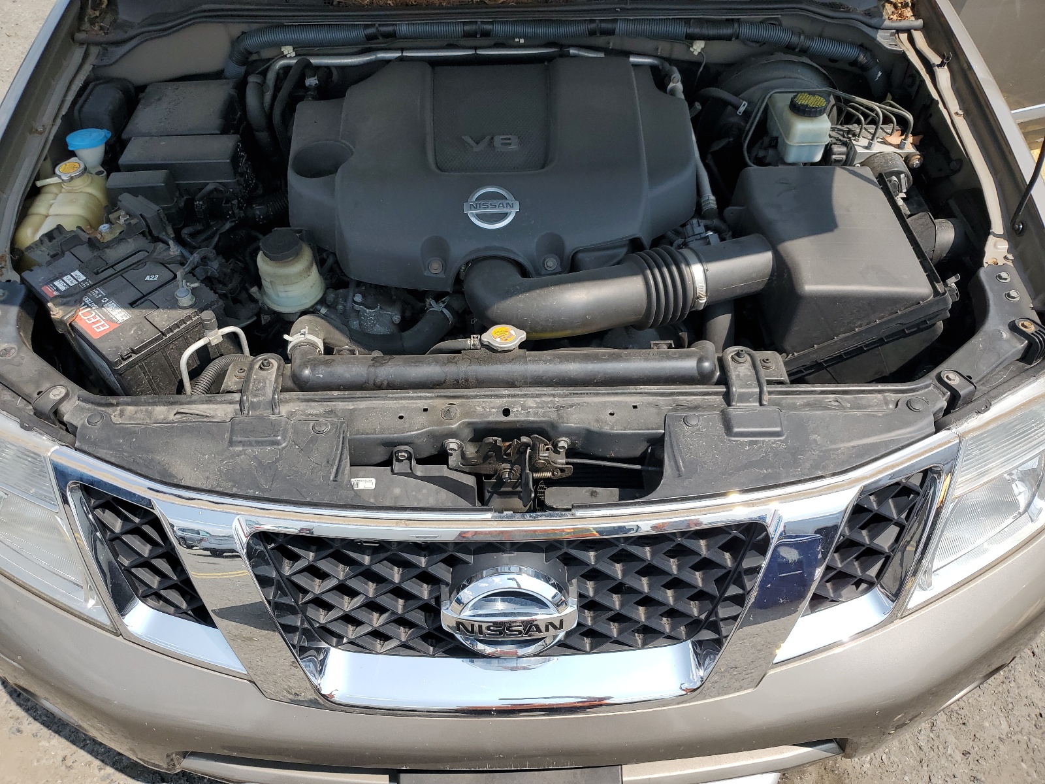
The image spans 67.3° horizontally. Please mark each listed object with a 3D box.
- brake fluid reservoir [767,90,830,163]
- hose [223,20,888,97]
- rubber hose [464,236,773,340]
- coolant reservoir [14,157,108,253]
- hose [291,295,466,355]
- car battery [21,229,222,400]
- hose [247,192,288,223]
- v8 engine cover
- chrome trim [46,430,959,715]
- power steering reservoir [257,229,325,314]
[{"bbox_3d":[0.480,-0.469,1.377,0.080,0.115,0.145,-1,48,-1],"label":"brake fluid reservoir"},{"bbox_3d":[0.060,-0.638,1.503,1.260,0.140,0.100,-1,48,-1],"label":"hose"},{"bbox_3d":[0.140,-0.178,1.244,0.450,0.115,0.160,-1,48,-1],"label":"rubber hose"},{"bbox_3d":[-0.730,-0.280,1.355,0.150,0.200,0.210,-1,48,-1],"label":"coolant reservoir"},{"bbox_3d":[-0.222,-0.107,1.241,0.255,0.100,0.150,-1,48,-1],"label":"hose"},{"bbox_3d":[-0.594,-0.093,1.228,0.268,0.215,0.172,35,57,28],"label":"car battery"},{"bbox_3d":[-0.450,-0.301,1.347,0.090,0.050,0.060,-1,48,-1],"label":"hose"},{"bbox_3d":[-0.045,-0.385,1.336,0.640,0.180,0.480,-1,48,-1],"label":"v8 engine cover"},{"bbox_3d":[-0.020,0.249,0.987,1.070,0.300,0.220,-1,48,-1],"label":"chrome trim"},{"bbox_3d":[-0.365,-0.197,1.254,0.103,0.115,0.103,-1,48,-1],"label":"power steering reservoir"}]

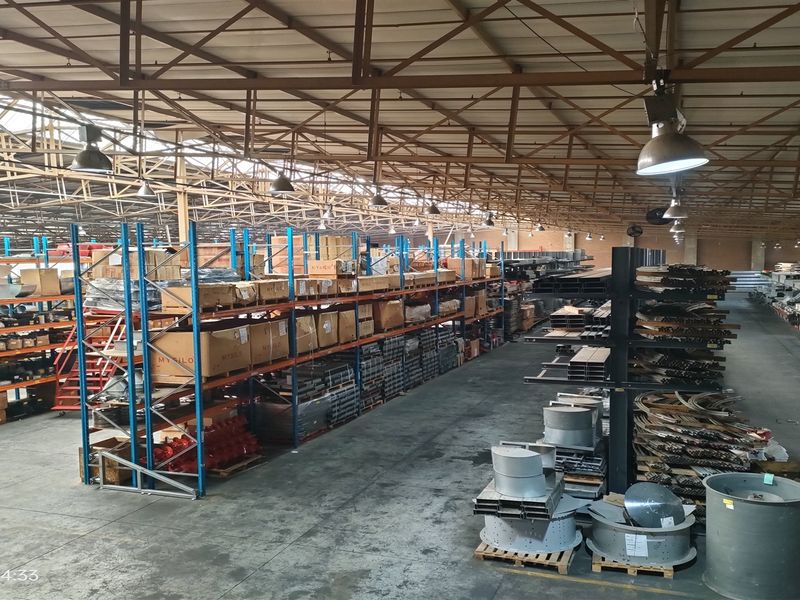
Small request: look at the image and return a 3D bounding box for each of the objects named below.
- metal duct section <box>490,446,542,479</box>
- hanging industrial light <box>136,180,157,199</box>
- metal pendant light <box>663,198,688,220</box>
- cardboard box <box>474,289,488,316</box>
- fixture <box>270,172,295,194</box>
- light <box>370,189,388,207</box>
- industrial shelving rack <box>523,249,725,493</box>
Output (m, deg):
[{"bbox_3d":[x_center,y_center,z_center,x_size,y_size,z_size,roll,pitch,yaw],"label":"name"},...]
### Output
[{"bbox_3d":[1.590,2.196,8.438,0.670,0.290,0.670,1,4,24],"label":"metal duct section"},{"bbox_3d":[-6.662,-2.917,16.400,0.500,0.460,0.500,1,4,24],"label":"hanging industrial light"},{"bbox_3d":[5.431,-1.784,12.300,0.500,0.430,0.500,1,4,24],"label":"metal pendant light"},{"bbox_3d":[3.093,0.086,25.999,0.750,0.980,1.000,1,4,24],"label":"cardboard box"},{"bbox_3d":[-2.410,-2.390,12.800,0.500,0.450,0.500,-1,4,0],"label":"fixture"},{"bbox_3d":[-0.588,-2.940,17.900,0.500,0.490,0.500,-1,4,0],"label":"light"},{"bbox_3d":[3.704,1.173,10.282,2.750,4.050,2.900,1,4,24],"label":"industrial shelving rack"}]

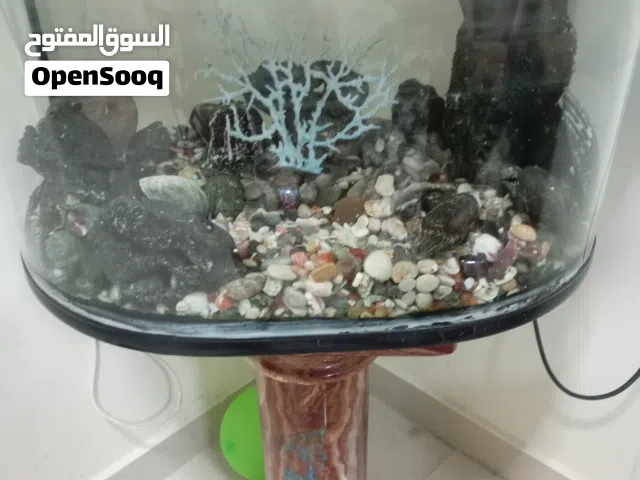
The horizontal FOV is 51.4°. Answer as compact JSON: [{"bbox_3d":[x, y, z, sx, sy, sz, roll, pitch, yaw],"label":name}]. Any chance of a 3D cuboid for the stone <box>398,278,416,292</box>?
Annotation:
[{"bbox_3d":[0.089,0.046,0.681,0.018,0.013,0.017,-1,30,0],"label":"stone"}]

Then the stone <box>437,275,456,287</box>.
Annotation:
[{"bbox_3d":[0.119,0.038,0.628,0.019,0.010,0.012,7,28,13],"label":"stone"}]

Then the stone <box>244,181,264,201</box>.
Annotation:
[{"bbox_3d":[-0.076,-0.058,0.775,0.023,0.021,0.022,0,27,0],"label":"stone"}]

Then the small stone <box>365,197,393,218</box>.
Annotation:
[{"bbox_3d":[0.064,-0.035,0.730,0.030,0.020,0.022,0,27,0],"label":"small stone"}]

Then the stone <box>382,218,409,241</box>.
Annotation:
[{"bbox_3d":[0.079,-0.012,0.698,0.027,0.019,0.022,15,30,26],"label":"stone"}]

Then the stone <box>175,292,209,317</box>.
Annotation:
[{"bbox_3d":[-0.122,0.062,0.640,0.031,0.022,0.028,0,28,0],"label":"stone"}]

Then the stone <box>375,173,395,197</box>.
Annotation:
[{"bbox_3d":[0.075,-0.064,0.775,0.023,0.024,0.022,0,27,0],"label":"stone"}]

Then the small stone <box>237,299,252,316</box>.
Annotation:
[{"bbox_3d":[-0.068,0.060,0.597,0.014,0.013,0.014,0,27,0],"label":"small stone"}]

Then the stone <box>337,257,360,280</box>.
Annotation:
[{"bbox_3d":[0.030,0.030,0.710,0.026,0.022,0.022,0,28,0],"label":"stone"}]

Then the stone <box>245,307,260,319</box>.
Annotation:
[{"bbox_3d":[-0.064,0.069,0.630,0.015,0.011,0.013,0,28,0],"label":"stone"}]

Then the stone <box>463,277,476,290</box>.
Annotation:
[{"bbox_3d":[0.153,0.045,0.682,0.011,0.012,0.012,-1,30,0],"label":"stone"}]

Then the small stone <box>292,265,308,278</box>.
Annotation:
[{"bbox_3d":[-0.020,0.033,0.694,0.016,0.014,0.015,-1,31,0],"label":"small stone"}]

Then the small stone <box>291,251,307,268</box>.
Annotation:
[{"bbox_3d":[-0.022,0.021,0.709,0.016,0.018,0.016,-1,30,0],"label":"small stone"}]

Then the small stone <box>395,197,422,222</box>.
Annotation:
[{"bbox_3d":[0.105,-0.036,0.793,0.032,0.029,0.027,-1,31,0],"label":"small stone"}]

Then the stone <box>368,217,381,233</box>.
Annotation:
[{"bbox_3d":[0.062,-0.017,0.752,0.015,0.017,0.017,-1,30,0],"label":"stone"}]

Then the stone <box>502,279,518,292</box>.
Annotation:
[{"bbox_3d":[0.189,0.045,0.660,0.016,0.012,0.015,0,27,0],"label":"stone"}]

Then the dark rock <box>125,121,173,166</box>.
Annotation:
[{"bbox_3d":[-0.214,-0.120,0.830,0.060,0.054,0.048,0,27,0],"label":"dark rock"}]

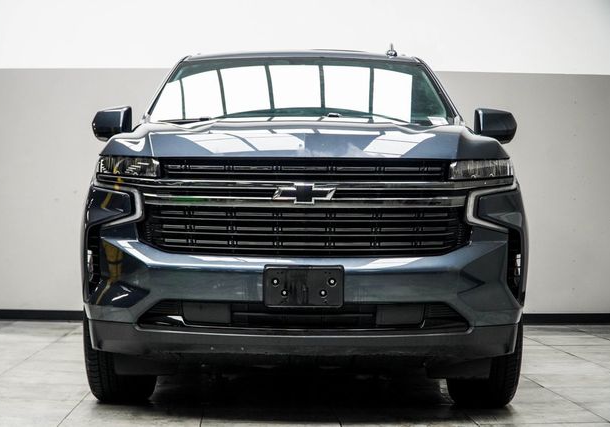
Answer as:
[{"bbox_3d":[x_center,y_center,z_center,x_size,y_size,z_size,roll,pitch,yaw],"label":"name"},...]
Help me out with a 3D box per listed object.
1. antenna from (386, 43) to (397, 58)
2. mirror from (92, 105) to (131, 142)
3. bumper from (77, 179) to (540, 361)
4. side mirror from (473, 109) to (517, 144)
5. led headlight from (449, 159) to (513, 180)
[{"bbox_3d":[0.540,-1.020,6.660,0.075,0.110,0.130,1,-1,0],"label":"antenna"},{"bbox_3d":[-1.070,-0.495,5.950,0.240,0.205,0.180,1,-1,0],"label":"mirror"},{"bbox_3d":[0.000,0.228,4.450,1.980,0.710,0.560,1,-1,0],"label":"bumper"},{"bbox_3d":[1.067,-0.484,5.950,0.245,0.205,0.180,1,-1,0],"label":"side mirror"},{"bbox_3d":[0.738,-0.183,4.450,0.300,0.100,0.230,1,-1,0],"label":"led headlight"}]

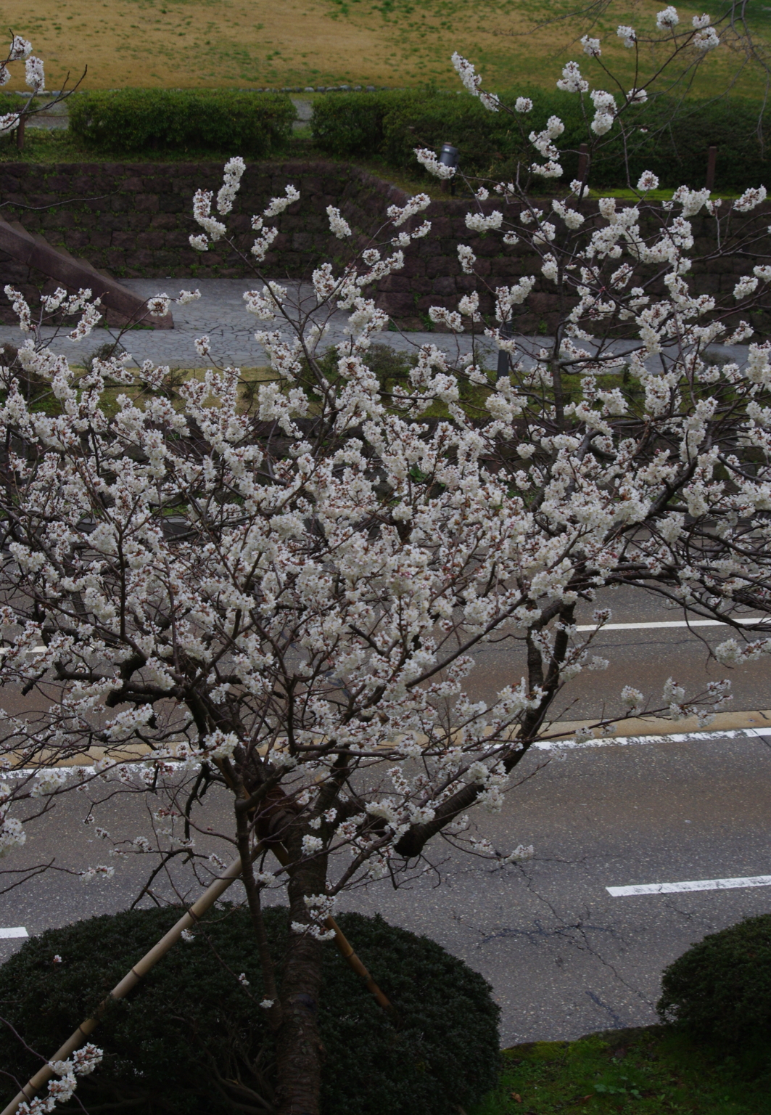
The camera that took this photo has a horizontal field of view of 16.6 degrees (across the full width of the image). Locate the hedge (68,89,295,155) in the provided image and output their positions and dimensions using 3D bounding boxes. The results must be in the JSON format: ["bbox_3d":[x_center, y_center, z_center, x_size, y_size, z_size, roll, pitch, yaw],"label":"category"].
[{"bbox_3d":[-3.261,-6.980,42.300,3.500,0.860,1.300,1,18,0],"label":"hedge"}]

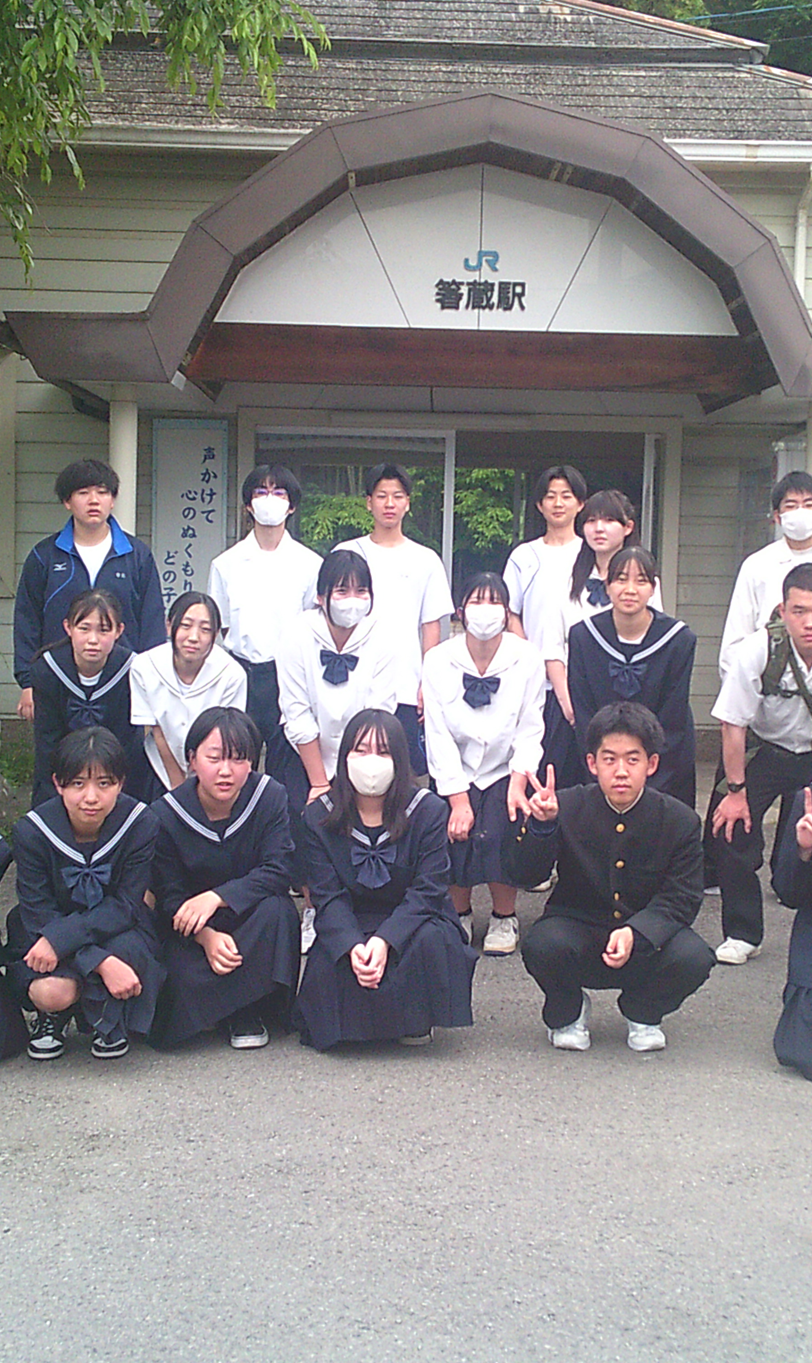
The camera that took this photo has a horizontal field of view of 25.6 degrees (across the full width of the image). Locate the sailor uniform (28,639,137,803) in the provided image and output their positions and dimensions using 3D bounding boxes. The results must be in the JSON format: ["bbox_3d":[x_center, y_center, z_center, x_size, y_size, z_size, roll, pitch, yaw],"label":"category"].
[{"bbox_3d":[-1.120,0.208,6.271,0.398,0.720,0.520,1,4,-6],"label":"sailor uniform"}]

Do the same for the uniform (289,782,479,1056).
[{"bbox_3d":[-0.060,0.661,5.239,0.526,0.730,0.640,1,4,-2],"label":"uniform"}]

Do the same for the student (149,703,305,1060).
[{"bbox_3d":[-0.506,0.510,4.950,0.470,0.905,0.650,1,4,-7],"label":"student"}]

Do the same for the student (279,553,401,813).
[{"bbox_3d":[-0.232,0.231,6.150,0.430,1.370,0.580,1,4,-2],"label":"student"}]

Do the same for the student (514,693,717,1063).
[{"bbox_3d":[0.590,0.529,5.100,0.550,0.940,0.640,1,4,6],"label":"student"}]

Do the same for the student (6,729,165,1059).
[{"bbox_3d":[-0.870,0.538,4.830,0.460,0.848,0.640,1,4,-8],"label":"student"}]

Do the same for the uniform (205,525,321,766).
[{"bbox_3d":[-0.558,0.088,7.050,0.470,1.367,0.290,1,4,-3],"label":"uniform"}]

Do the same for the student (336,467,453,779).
[{"bbox_3d":[-0.054,-0.017,7.100,0.480,1.695,0.290,1,4,0],"label":"student"}]

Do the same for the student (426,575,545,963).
[{"bbox_3d":[0.273,0.295,6.185,0.411,1.345,0.740,2,4,3],"label":"student"}]

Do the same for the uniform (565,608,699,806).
[{"bbox_3d":[0.792,0.179,6.266,0.455,0.870,0.480,2,4,4],"label":"uniform"}]

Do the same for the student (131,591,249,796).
[{"bbox_3d":[-0.741,0.299,6.150,0.410,1.220,0.620,0,4,-6],"label":"student"}]

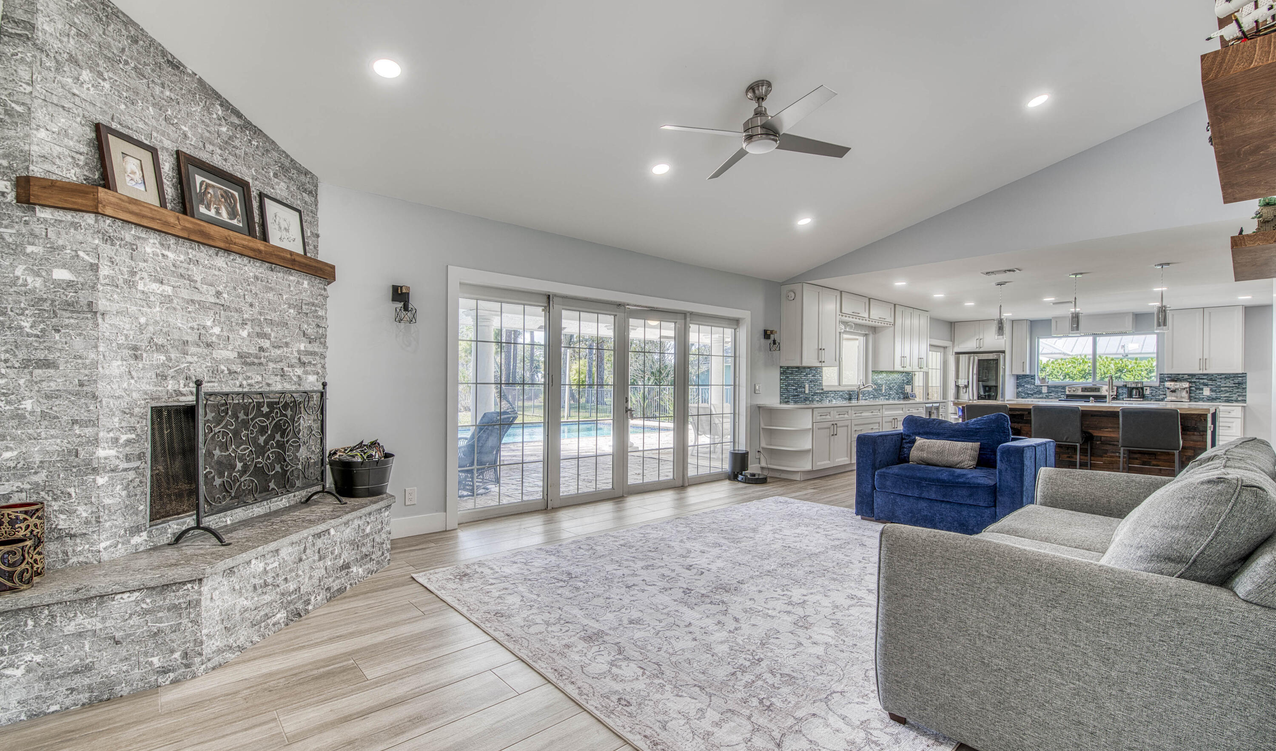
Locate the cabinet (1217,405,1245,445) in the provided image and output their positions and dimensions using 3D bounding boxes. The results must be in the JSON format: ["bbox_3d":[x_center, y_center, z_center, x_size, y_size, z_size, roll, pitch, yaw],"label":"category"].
[{"bbox_3d":[9.348,0.942,8.599,0.620,0.871,0.600,1,-1,-40],"label":"cabinet"}]

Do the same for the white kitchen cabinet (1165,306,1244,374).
[{"bbox_3d":[9.383,-0.567,8.817,0.326,1.067,0.869,1,-1,-40],"label":"white kitchen cabinet"}]

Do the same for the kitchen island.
[{"bbox_3d":[5.183,0.807,6.309,1.080,0.930,2.213,1,-1,-41],"label":"kitchen island"}]

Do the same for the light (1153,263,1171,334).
[{"bbox_3d":[5.598,-0.819,5.683,0.120,0.718,0.120,1,-1,-40],"label":"light"}]

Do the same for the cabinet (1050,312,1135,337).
[{"bbox_3d":[8.469,-0.935,9.912,0.326,0.342,1.137,1,-1,-40],"label":"cabinet"}]

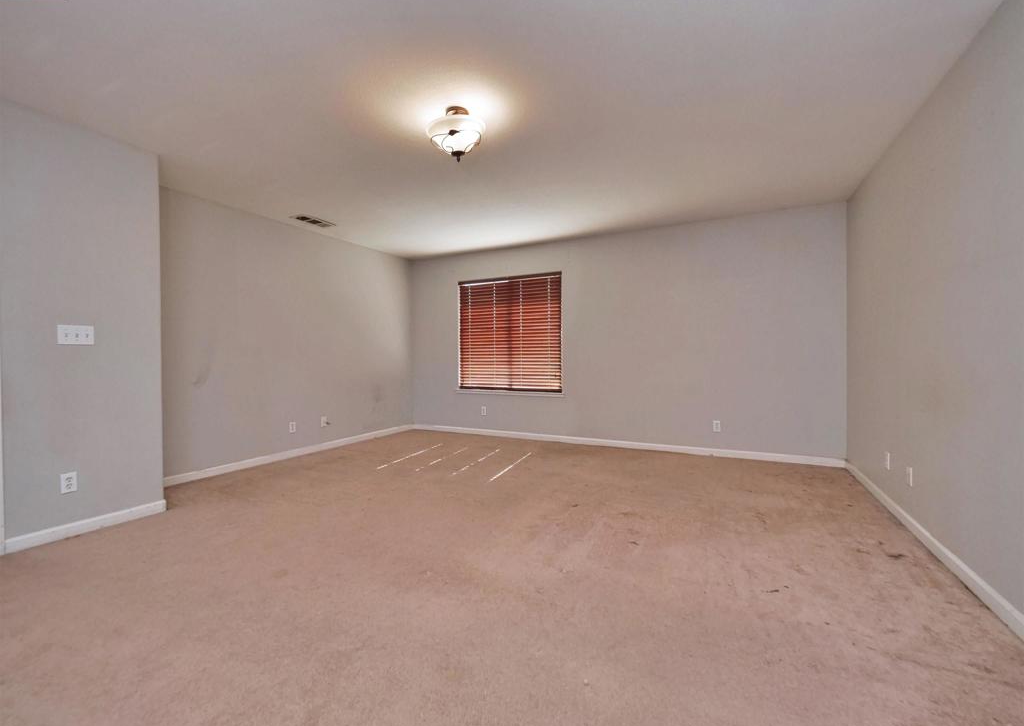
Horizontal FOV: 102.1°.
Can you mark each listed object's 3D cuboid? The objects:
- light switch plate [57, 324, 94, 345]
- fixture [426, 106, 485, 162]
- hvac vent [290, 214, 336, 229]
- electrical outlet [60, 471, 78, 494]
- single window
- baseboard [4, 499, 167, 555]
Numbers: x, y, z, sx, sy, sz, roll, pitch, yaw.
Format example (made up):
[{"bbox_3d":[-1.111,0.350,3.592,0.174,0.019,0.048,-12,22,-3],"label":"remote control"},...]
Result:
[{"bbox_3d":[-2.634,-0.166,2.506,0.014,0.115,0.162,0,1,27],"label":"light switch plate"},{"bbox_3d":[-0.312,-1.301,2.392,0.333,0.281,0.333,0,1,0],"label":"fixture"},{"bbox_3d":[-2.058,-1.453,4.282,0.200,0.015,0.400,0,1,27],"label":"hvac vent"},{"bbox_3d":[-2.650,0.718,2.481,0.010,0.115,0.071,0,1,27],"label":"electrical outlet"},{"bbox_3d":[-0.057,-0.373,5.370,1.500,1.460,0.060,0,1,26],"label":"single window"},{"bbox_3d":[-2.598,0.999,2.576,0.015,0.075,0.730,0,1,27],"label":"baseboard"}]

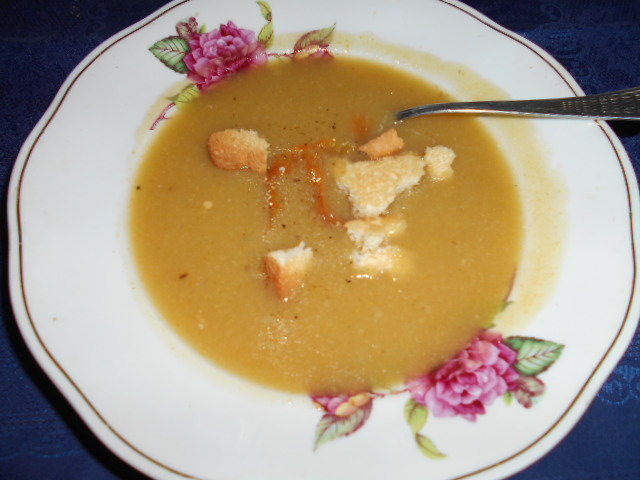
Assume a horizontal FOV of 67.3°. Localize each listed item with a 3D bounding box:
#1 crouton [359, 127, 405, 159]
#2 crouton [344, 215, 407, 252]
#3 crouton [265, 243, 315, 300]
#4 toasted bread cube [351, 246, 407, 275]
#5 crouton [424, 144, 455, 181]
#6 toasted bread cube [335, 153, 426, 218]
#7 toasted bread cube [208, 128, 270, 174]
[{"bbox_3d":[0.027,-0.042,0.218,0.019,0.012,0.011,-19,65,-12],"label":"crouton"},{"bbox_3d":[0.022,-0.001,0.196,0.022,0.013,0.012,-3,63,-4],"label":"crouton"},{"bbox_3d":[-0.012,0.013,0.185,0.016,0.016,0.017,-8,63,-6],"label":"crouton"},{"bbox_3d":[0.023,0.009,0.192,0.020,0.011,0.009,-3,63,-4],"label":"toasted bread cube"},{"bbox_3d":[0.052,-0.033,0.214,0.010,0.013,0.015,1,63,-2],"label":"crouton"},{"bbox_3d":[0.025,-0.022,0.207,0.035,0.013,0.025,-4,63,-5],"label":"toasted bread cube"},{"bbox_3d":[-0.034,-0.037,0.210,0.023,0.016,0.014,6,63,1],"label":"toasted bread cube"}]

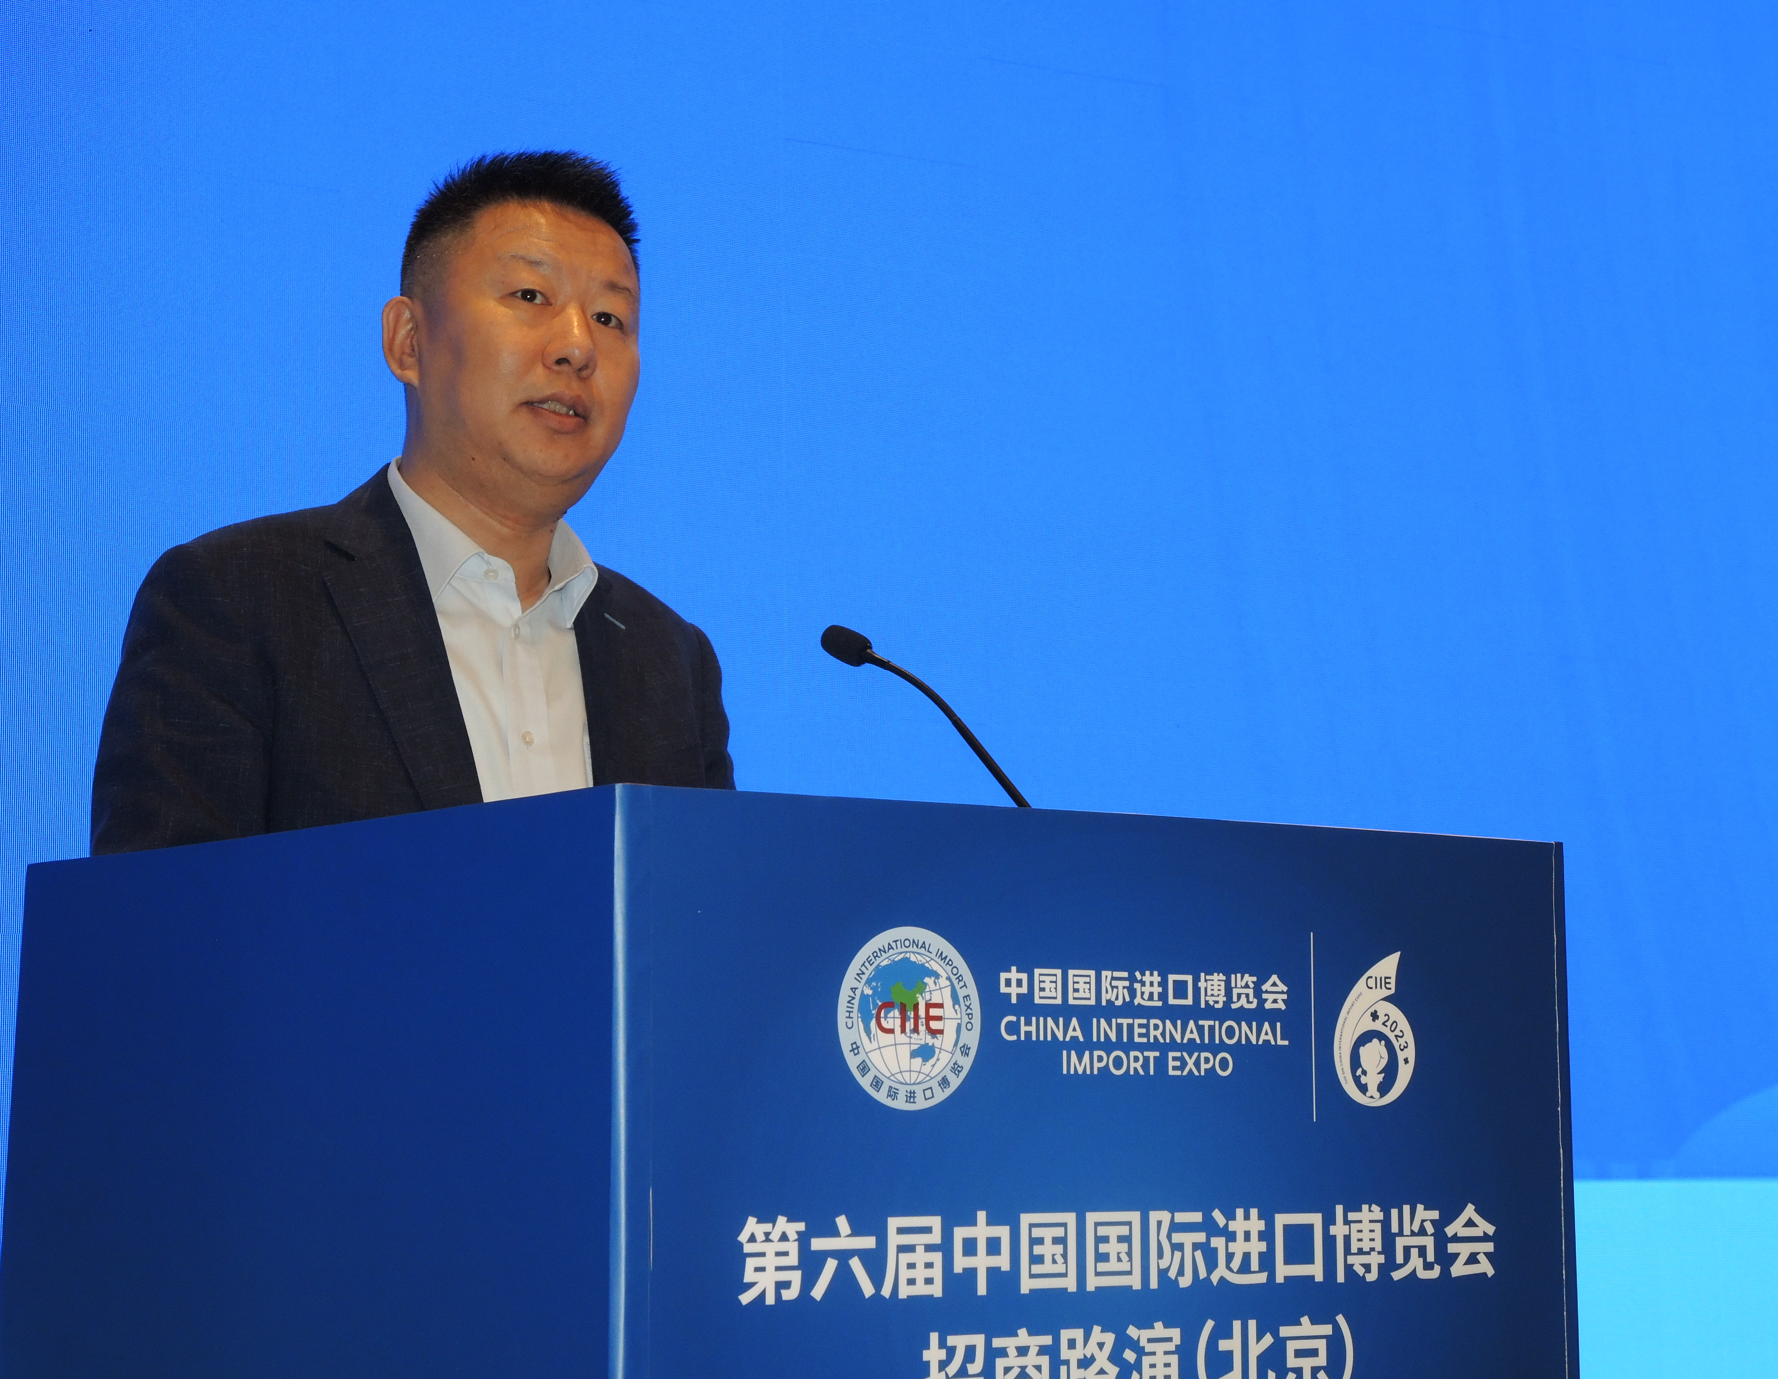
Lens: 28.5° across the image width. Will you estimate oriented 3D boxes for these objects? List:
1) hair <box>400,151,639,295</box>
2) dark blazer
[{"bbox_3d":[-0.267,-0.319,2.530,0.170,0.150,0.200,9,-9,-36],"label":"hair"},{"bbox_3d":[-0.310,0.175,2.457,0.540,0.680,0.360,5,-9,-37],"label":"dark blazer"}]

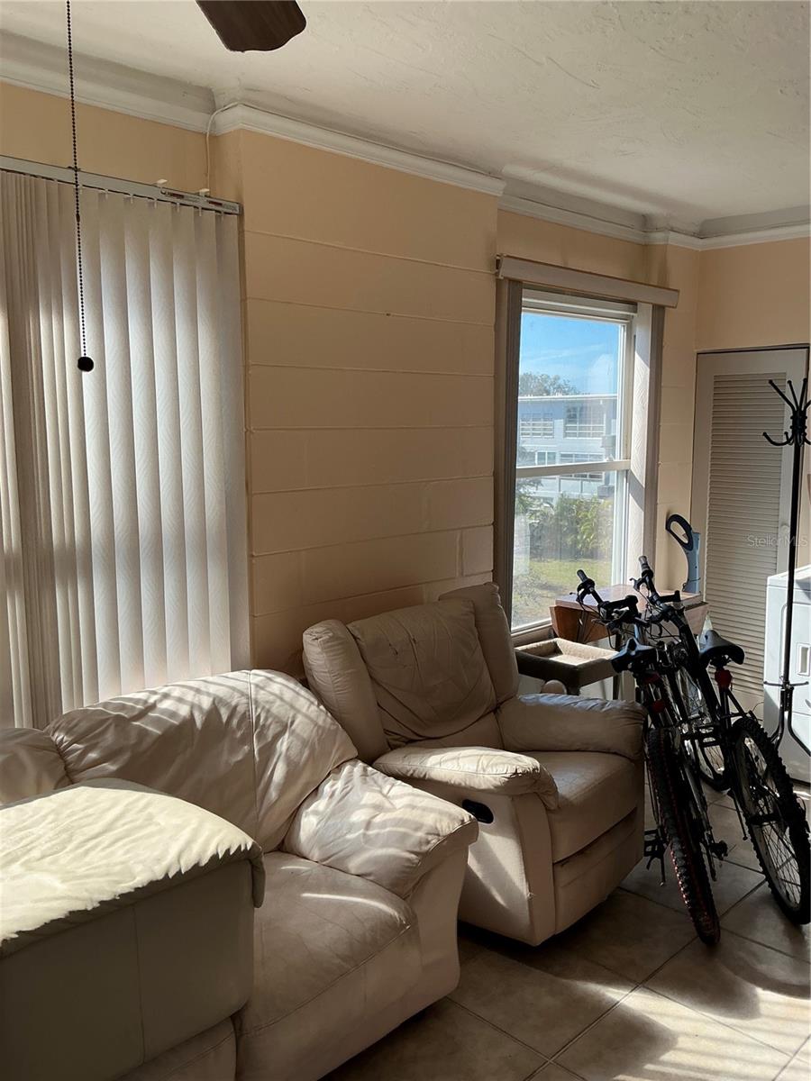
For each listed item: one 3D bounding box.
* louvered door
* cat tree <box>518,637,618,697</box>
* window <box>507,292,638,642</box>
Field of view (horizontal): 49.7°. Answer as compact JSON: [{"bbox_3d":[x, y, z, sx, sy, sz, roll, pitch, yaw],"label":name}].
[{"bbox_3d":[1.777,0.029,4.629,0.050,2.020,0.600,-8,11,-43],"label":"louvered door"},{"bbox_3d":[0.716,0.818,3.948,0.420,0.670,0.420,-8,11,-43],"label":"cat tree"},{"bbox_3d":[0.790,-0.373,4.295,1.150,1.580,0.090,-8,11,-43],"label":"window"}]

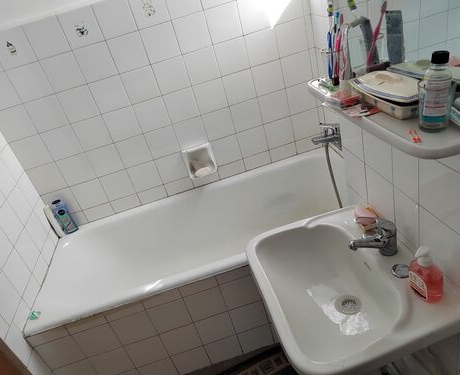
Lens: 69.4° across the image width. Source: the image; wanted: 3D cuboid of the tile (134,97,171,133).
[{"bbox_3d":[-0.378,-0.352,1.621,0.150,0.148,0.009,-18,27,-2],"label":"tile"}]

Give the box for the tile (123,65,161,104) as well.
[{"bbox_3d":[-0.421,-0.486,1.577,0.151,0.148,0.010,-18,27,-2],"label":"tile"}]

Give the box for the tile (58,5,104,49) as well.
[{"bbox_3d":[-0.635,-0.689,1.418,0.150,0.145,0.010,-18,28,-3],"label":"tile"}]

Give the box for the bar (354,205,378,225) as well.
[{"bbox_3d":[0.450,0.092,1.096,0.073,0.027,0.047,-5,29,22],"label":"bar"}]

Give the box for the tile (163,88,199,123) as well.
[{"bbox_3d":[-0.235,-0.398,1.626,0.150,0.148,0.009,-18,27,-2],"label":"tile"}]

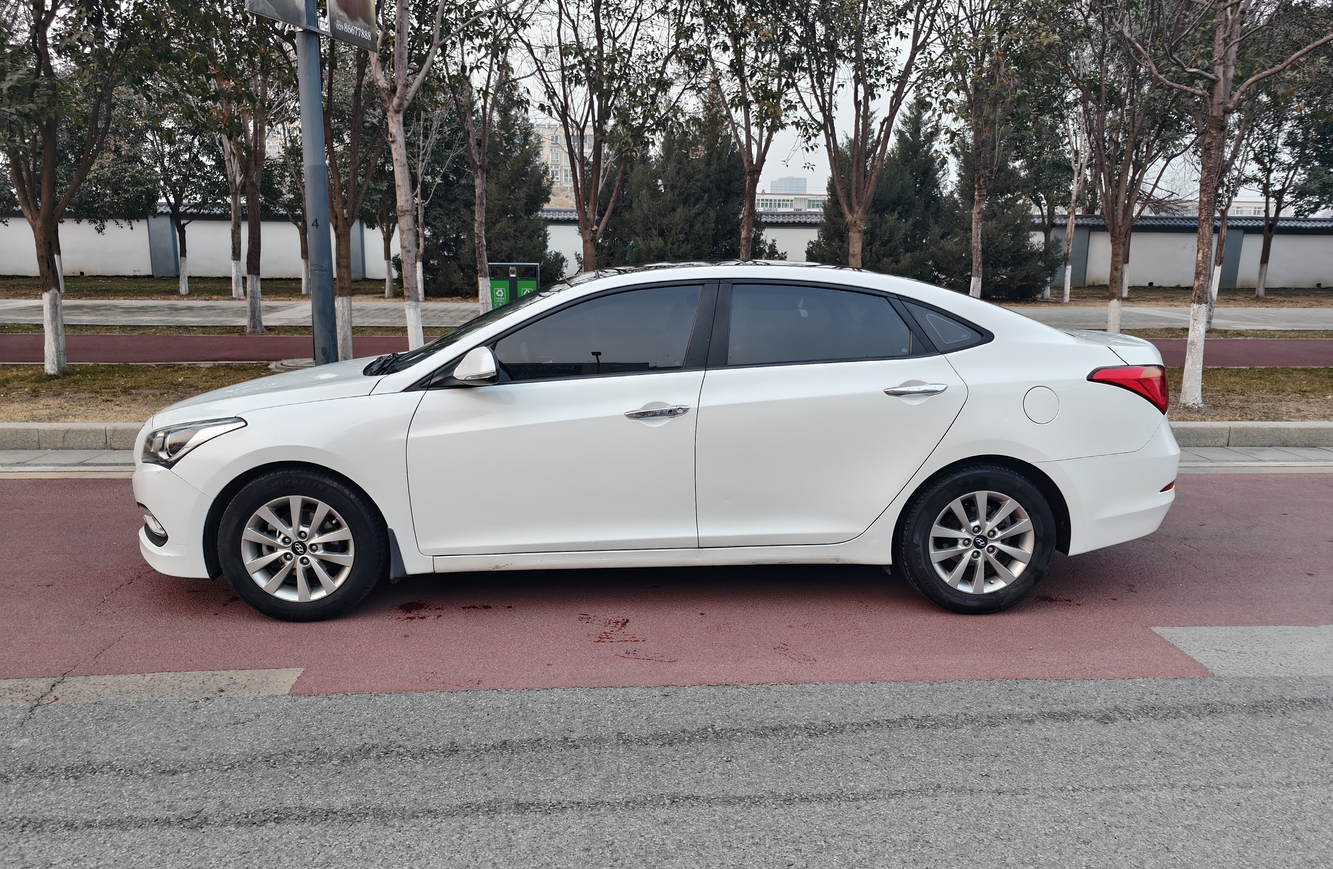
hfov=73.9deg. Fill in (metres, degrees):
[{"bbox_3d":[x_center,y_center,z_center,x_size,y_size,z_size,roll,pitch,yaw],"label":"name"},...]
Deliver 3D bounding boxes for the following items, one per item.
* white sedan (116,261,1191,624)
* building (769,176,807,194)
[{"bbox_3d":[-0.081,-0.130,4.360,4.710,1.460,1.830,0,12,-3],"label":"white sedan"},{"bbox_3d":[127.900,-235.554,929.528,37.900,68.200,25.000,0,12,-3],"label":"building"}]

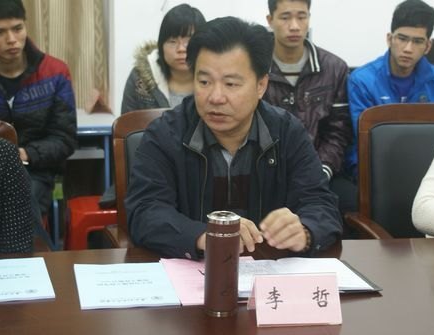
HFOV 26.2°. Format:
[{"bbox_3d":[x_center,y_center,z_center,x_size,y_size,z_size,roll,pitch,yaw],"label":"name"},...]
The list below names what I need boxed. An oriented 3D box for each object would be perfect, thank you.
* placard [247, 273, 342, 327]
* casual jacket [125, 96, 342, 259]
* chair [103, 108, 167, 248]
[{"bbox_3d":[0.159,0.259,1.884,0.171,0.091,0.098,-1,12,-10],"label":"placard"},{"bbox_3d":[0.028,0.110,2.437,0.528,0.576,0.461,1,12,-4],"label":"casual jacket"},{"bbox_3d":[-0.011,0.392,2.585,0.576,1.022,0.595,-1,12,-14],"label":"chair"}]

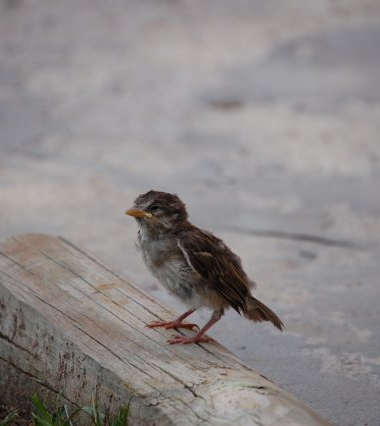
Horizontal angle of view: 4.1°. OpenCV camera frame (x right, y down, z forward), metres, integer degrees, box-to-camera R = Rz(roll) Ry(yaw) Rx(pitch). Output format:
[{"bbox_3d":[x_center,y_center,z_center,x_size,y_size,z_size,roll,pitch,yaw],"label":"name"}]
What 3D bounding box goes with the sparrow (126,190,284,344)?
[{"bbox_3d":[0.008,0.027,3.050,0.097,0.096,0.047,-8,25,-18],"label":"sparrow"}]

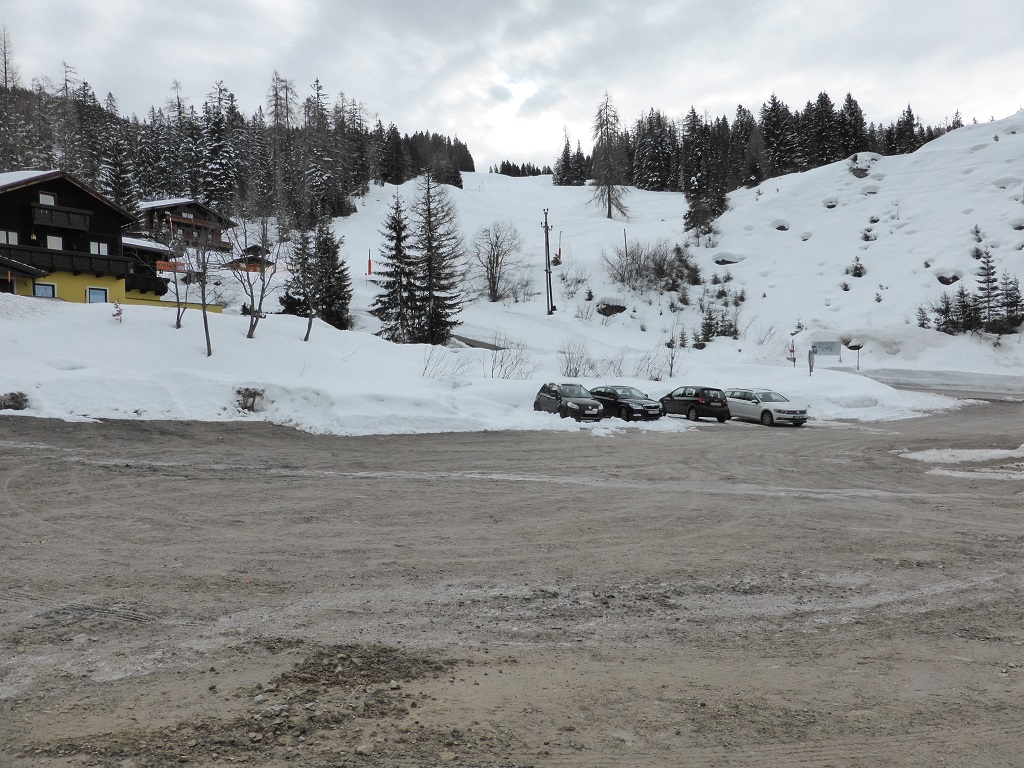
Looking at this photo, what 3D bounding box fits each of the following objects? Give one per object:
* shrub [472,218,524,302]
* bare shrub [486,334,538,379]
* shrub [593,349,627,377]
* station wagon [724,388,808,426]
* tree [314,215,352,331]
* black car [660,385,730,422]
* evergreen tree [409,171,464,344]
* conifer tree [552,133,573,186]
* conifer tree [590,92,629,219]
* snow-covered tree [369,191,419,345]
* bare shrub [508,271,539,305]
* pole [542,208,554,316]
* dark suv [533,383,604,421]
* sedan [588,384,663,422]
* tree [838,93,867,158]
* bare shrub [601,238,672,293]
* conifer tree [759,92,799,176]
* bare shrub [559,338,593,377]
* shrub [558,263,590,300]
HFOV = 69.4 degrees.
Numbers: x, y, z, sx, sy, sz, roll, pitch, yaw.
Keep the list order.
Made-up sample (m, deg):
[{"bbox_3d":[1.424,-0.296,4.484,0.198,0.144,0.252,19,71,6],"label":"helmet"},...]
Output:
[{"bbox_3d":[-1.387,-12.692,76.000,5.200,8.600,5.200,0,1,0],"label":"shrub"},{"bbox_3d":[0.026,-1.432,38.500,2.500,2.300,2.500,0,1,0],"label":"bare shrub"},{"bbox_3d":[5.406,-1.109,41.000,1.850,1.650,1.600,-1,0,0],"label":"shrub"},{"bbox_3d":[10.880,1.020,32.700,1.830,1.500,4.770,0,1,-26],"label":"station wagon"},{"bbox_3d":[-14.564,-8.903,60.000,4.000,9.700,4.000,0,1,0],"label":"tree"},{"bbox_3d":[8.130,0.855,33.687,1.670,1.490,3.820,0,1,-23],"label":"black car"},{"bbox_3d":[-6.078,-9.882,58.000,4.600,13.500,4.600,0,1,0],"label":"evergreen tree"},{"bbox_3d":[13.316,-59.067,195.000,5.200,14.400,5.200,-1,0,0],"label":"conifer tree"},{"bbox_3d":[16.964,-40.257,130.000,6.300,22.000,6.300,0,1,0],"label":"conifer tree"},{"bbox_3d":[-8.825,-8.710,56.500,4.100,11.700,4.100,-1,0,0],"label":"snow-covered tree"},{"bbox_3d":[1.022,-9.396,72.000,3.000,3.200,2.700,-1,0,0],"label":"bare shrub"},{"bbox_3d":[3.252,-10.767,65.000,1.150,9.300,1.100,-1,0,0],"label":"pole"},{"bbox_3d":[2.470,0.800,31.986,1.755,1.600,4.140,0,1,-22],"label":"dark suv"},{"bbox_3d":[4.900,0.850,33.387,1.770,1.460,4.570,-1,1,-27],"label":"sedan"},{"bbox_3d":[56.174,-42.481,122.000,5.200,11.300,5.200,-1,0,0],"label":"tree"},{"bbox_3d":[12.795,-12.178,76.000,7.200,5.300,5.200,-1,0,0],"label":"bare shrub"},{"bbox_3d":[50.453,-46.686,140.000,6.500,17.000,6.500,0,1,0],"label":"conifer tree"},{"bbox_3d":[3.576,-1.469,41.000,1.900,2.100,1.900,0,1,0],"label":"bare shrub"},{"bbox_3d":[6.339,-10.396,75.000,3.100,3.600,2.700,-1,0,0],"label":"shrub"}]

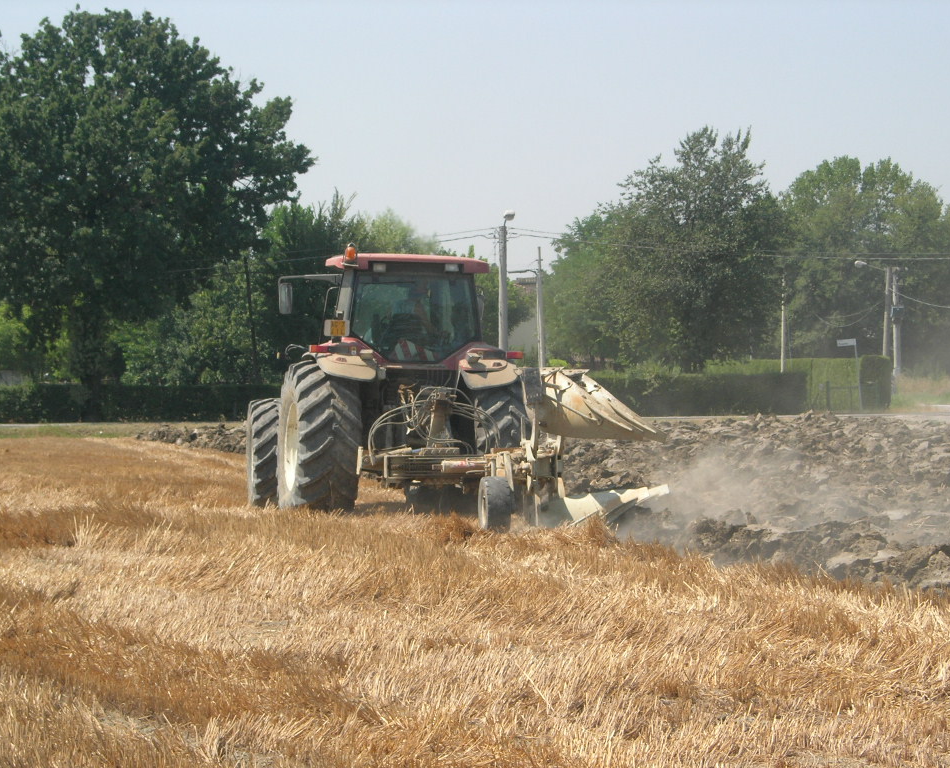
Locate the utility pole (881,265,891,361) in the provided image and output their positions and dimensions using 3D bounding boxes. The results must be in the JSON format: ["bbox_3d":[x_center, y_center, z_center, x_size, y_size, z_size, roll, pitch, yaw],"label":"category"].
[{"bbox_3d":[20.287,-2.321,165.000,0.320,6.958,0.300,0,0,0],"label":"utility pole"}]

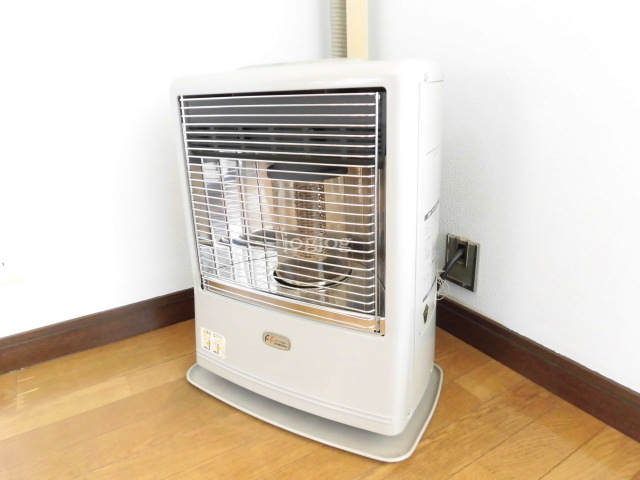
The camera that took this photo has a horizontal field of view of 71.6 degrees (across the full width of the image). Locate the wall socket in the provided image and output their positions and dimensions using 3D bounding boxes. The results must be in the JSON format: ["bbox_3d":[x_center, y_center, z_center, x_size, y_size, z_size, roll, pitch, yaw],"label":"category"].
[{"bbox_3d":[0.317,0.052,0.989,0.012,0.109,0.083,-12,21,-29],"label":"wall socket"}]

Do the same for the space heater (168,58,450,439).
[{"bbox_3d":[-0.023,-0.006,0.881,0.460,0.625,0.249,8,22,26],"label":"space heater"}]

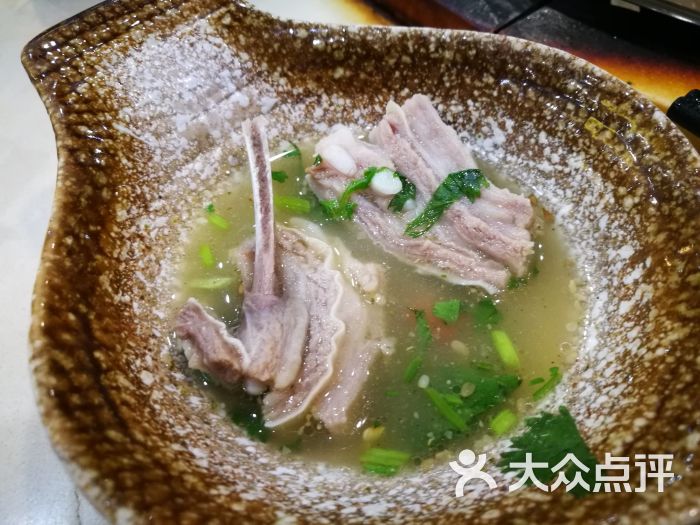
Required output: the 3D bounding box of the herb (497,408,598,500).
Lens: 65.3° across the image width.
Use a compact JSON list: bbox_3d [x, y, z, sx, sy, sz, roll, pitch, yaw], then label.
[{"bbox_3d":[0.066,0.059,0.178,0.028,0.007,0.033,12,47,31],"label":"herb"}]

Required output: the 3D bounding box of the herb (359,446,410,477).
[{"bbox_3d":[0.011,0.066,0.180,0.017,0.006,0.009,4,55,3],"label":"herb"}]

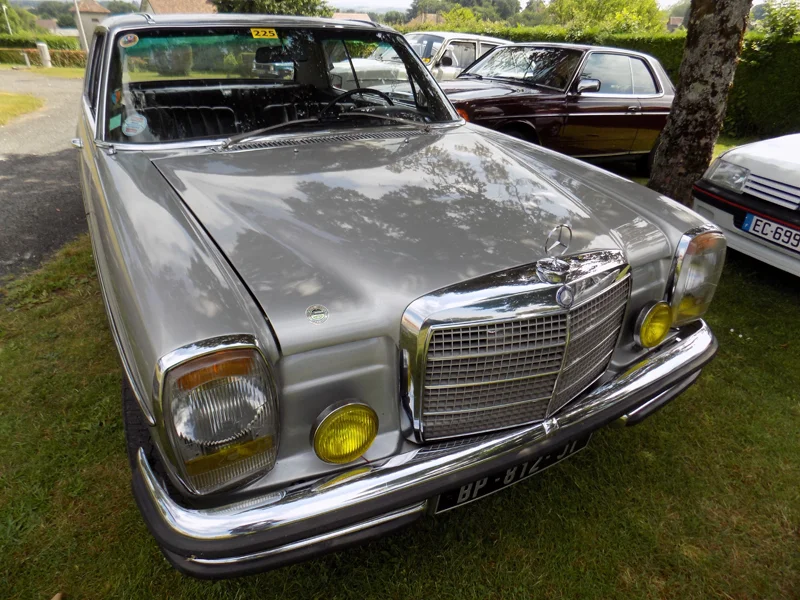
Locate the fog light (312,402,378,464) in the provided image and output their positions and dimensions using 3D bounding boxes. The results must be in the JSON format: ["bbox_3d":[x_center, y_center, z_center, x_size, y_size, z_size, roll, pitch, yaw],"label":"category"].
[{"bbox_3d":[-0.117,0.255,1.072,0.142,0.142,0.075,-13,31,-27],"label":"fog light"}]

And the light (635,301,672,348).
[{"bbox_3d":[0.698,0.059,1.486,0.142,0.142,0.075,-13,31,-27],"label":"light"}]

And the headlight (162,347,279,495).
[{"bbox_3d":[-0.320,0.223,0.963,0.188,0.290,0.120,-13,31,-27],"label":"headlight"}]

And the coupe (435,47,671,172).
[{"bbox_3d":[1.745,-2.275,6.275,4.640,1.390,1.790,-15,30,-33],"label":"coupe"}]

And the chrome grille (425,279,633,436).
[{"bbox_3d":[0.325,0.133,1.202,0.590,0.310,0.110,-13,31,-27],"label":"chrome grille"}]

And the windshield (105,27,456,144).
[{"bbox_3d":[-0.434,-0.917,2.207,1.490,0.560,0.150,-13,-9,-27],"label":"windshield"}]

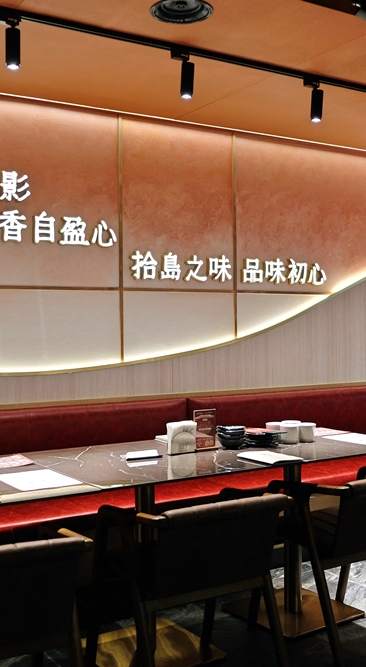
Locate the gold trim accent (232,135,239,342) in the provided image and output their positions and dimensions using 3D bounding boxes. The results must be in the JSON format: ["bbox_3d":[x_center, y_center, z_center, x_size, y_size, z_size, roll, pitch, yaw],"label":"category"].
[{"bbox_3d":[0.305,-0.560,4.314,0.022,1.170,0.015,-1,1,-32],"label":"gold trim accent"}]

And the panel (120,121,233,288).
[{"bbox_3d":[-0.020,-0.684,4.132,0.710,0.905,0.030,-1,1,-32],"label":"panel"}]

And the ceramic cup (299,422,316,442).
[{"bbox_3d":[0.546,0.436,3.295,0.085,0.079,0.085,-1,0,0],"label":"ceramic cup"}]

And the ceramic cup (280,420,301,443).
[{"bbox_3d":[0.466,0.437,3.265,0.085,0.079,0.085,-1,0,0],"label":"ceramic cup"}]

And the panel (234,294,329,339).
[{"bbox_3d":[0.602,-0.106,4.520,0.690,0.252,0.030,-1,1,-32],"label":"panel"}]

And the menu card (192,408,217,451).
[{"bbox_3d":[0.091,0.400,3.135,0.112,0.163,0.048,-1,0,-32],"label":"menu card"}]

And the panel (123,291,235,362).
[{"bbox_3d":[-0.013,-0.042,4.138,0.710,0.360,0.030,-1,1,-32],"label":"panel"}]

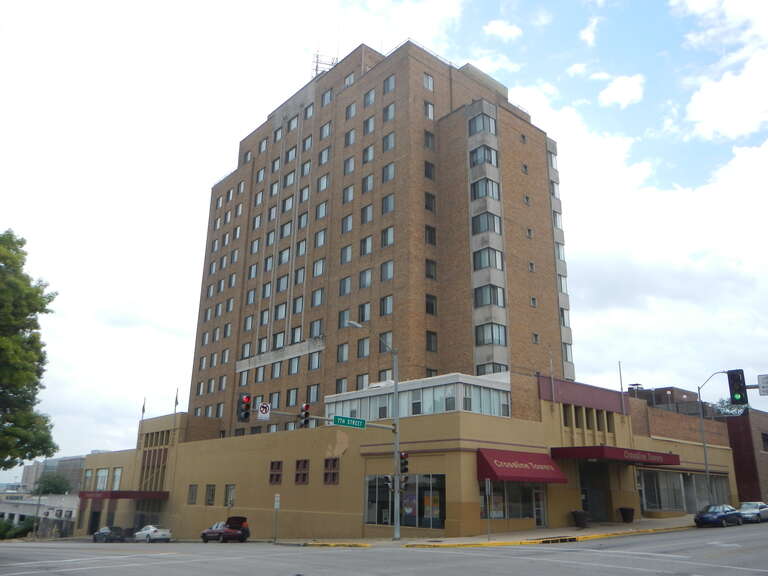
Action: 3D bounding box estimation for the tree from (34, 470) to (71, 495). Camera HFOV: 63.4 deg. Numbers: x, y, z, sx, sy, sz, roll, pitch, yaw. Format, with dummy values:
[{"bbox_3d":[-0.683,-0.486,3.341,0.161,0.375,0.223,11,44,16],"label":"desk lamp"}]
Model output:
[{"bbox_3d":[-61.424,36.776,114.446,7.000,8.500,7.000,16,-24,-39],"label":"tree"}]

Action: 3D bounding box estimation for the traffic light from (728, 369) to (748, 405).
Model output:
[{"bbox_3d":[13.060,3.647,22.885,0.350,1.300,0.620,16,-24,-39],"label":"traffic light"}]

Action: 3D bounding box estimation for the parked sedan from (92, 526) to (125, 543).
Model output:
[{"bbox_3d":[-31.114,27.764,70.112,1.800,1.450,4.700,16,-24,-39],"label":"parked sedan"}]

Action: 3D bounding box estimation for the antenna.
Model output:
[{"bbox_3d":[-6.148,-22.885,64.997,1.700,4.000,3.000,16,-24,-39],"label":"antenna"}]

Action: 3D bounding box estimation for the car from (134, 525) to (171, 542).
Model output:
[{"bbox_3d":[-22.370,23.654,60.042,1.800,1.420,4.700,16,-24,-39],"label":"car"}]

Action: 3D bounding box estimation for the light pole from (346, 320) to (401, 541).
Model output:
[{"bbox_3d":[-0.573,7.718,34.163,4.200,11.400,0.450,16,-24,-39],"label":"light pole"}]

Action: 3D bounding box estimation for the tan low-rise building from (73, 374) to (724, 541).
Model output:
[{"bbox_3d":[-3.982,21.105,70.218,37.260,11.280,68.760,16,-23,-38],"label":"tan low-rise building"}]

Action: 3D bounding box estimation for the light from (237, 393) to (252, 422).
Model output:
[{"bbox_3d":[-6.573,5.571,29.069,0.620,1.330,0.380,16,-24,-39],"label":"light"}]

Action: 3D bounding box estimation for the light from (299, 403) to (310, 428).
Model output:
[{"bbox_3d":[-3.918,6.413,31.271,0.420,1.120,0.400,16,-24,-39],"label":"light"}]

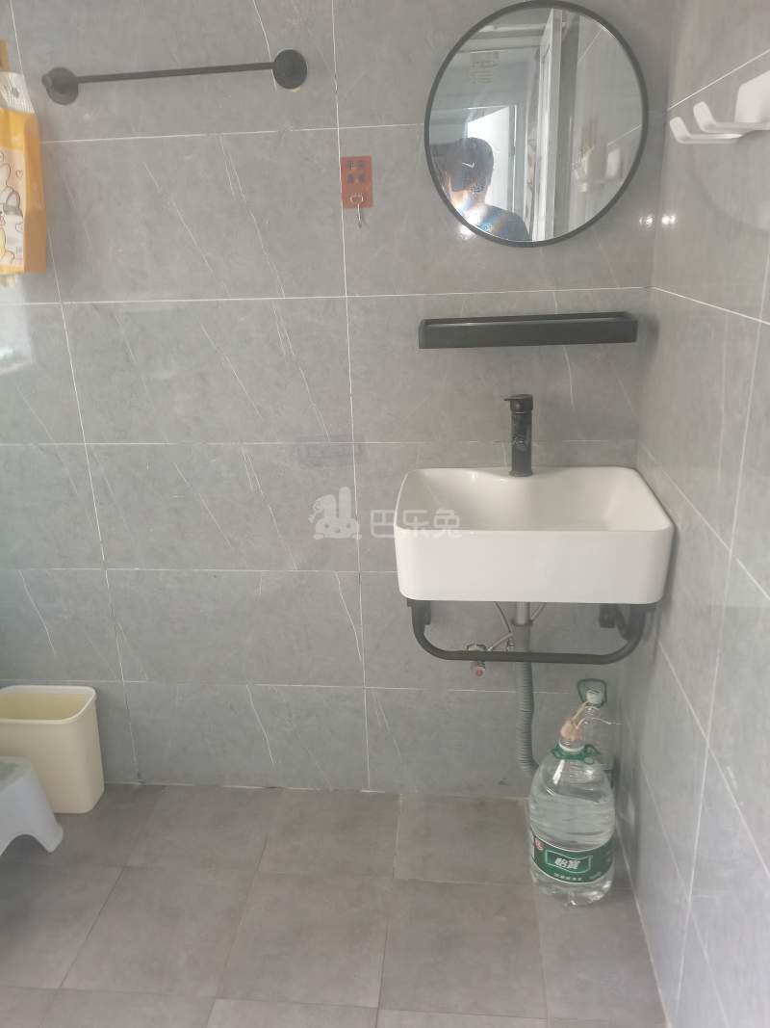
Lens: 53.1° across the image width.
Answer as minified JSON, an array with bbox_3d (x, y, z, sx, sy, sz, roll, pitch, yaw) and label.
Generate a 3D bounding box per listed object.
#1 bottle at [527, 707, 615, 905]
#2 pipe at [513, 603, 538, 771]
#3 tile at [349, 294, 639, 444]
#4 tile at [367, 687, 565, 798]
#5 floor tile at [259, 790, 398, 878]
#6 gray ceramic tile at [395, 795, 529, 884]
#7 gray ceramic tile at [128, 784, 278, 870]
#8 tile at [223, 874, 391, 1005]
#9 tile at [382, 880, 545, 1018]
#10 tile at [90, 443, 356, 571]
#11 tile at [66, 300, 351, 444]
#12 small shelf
[{"bbox_3d":[0.395,0.607,1.617,0.172,0.380,0.172,4,20,15],"label":"bottle"},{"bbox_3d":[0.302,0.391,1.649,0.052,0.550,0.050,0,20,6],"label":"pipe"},{"bbox_3d":[0.228,-0.296,1.576,0.600,0.302,0.010,0,20,6],"label":"tile"},{"bbox_3d":[0.255,0.559,1.878,0.600,0.302,0.010,0,20,6],"label":"tile"},{"bbox_3d":[-0.122,0.754,1.831,0.304,0.012,0.277,0,19,5],"label":"floor tile"},{"bbox_3d":[0.182,0.755,1.802,0.302,0.010,0.285,0,20,6],"label":"gray ceramic tile"},{"bbox_3d":[-0.425,0.754,1.859,0.304,0.012,0.277,0,19,5],"label":"gray ceramic tile"},{"bbox_3d":[-0.147,0.852,1.560,0.302,0.010,0.301,0,20,6],"label":"tile"},{"bbox_3d":[0.156,0.852,1.530,0.302,0.010,0.301,0,20,6],"label":"tile"},{"bbox_3d":[-0.360,-0.012,1.722,0.600,0.300,0.010,0,20,6],"label":"tile"},{"bbox_3d":[-0.369,-0.298,1.634,0.600,0.302,0.010,0,20,6],"label":"tile"},{"bbox_3d":[0.270,-0.353,1.488,0.401,0.045,0.113,0,19,5],"label":"small shelf"}]

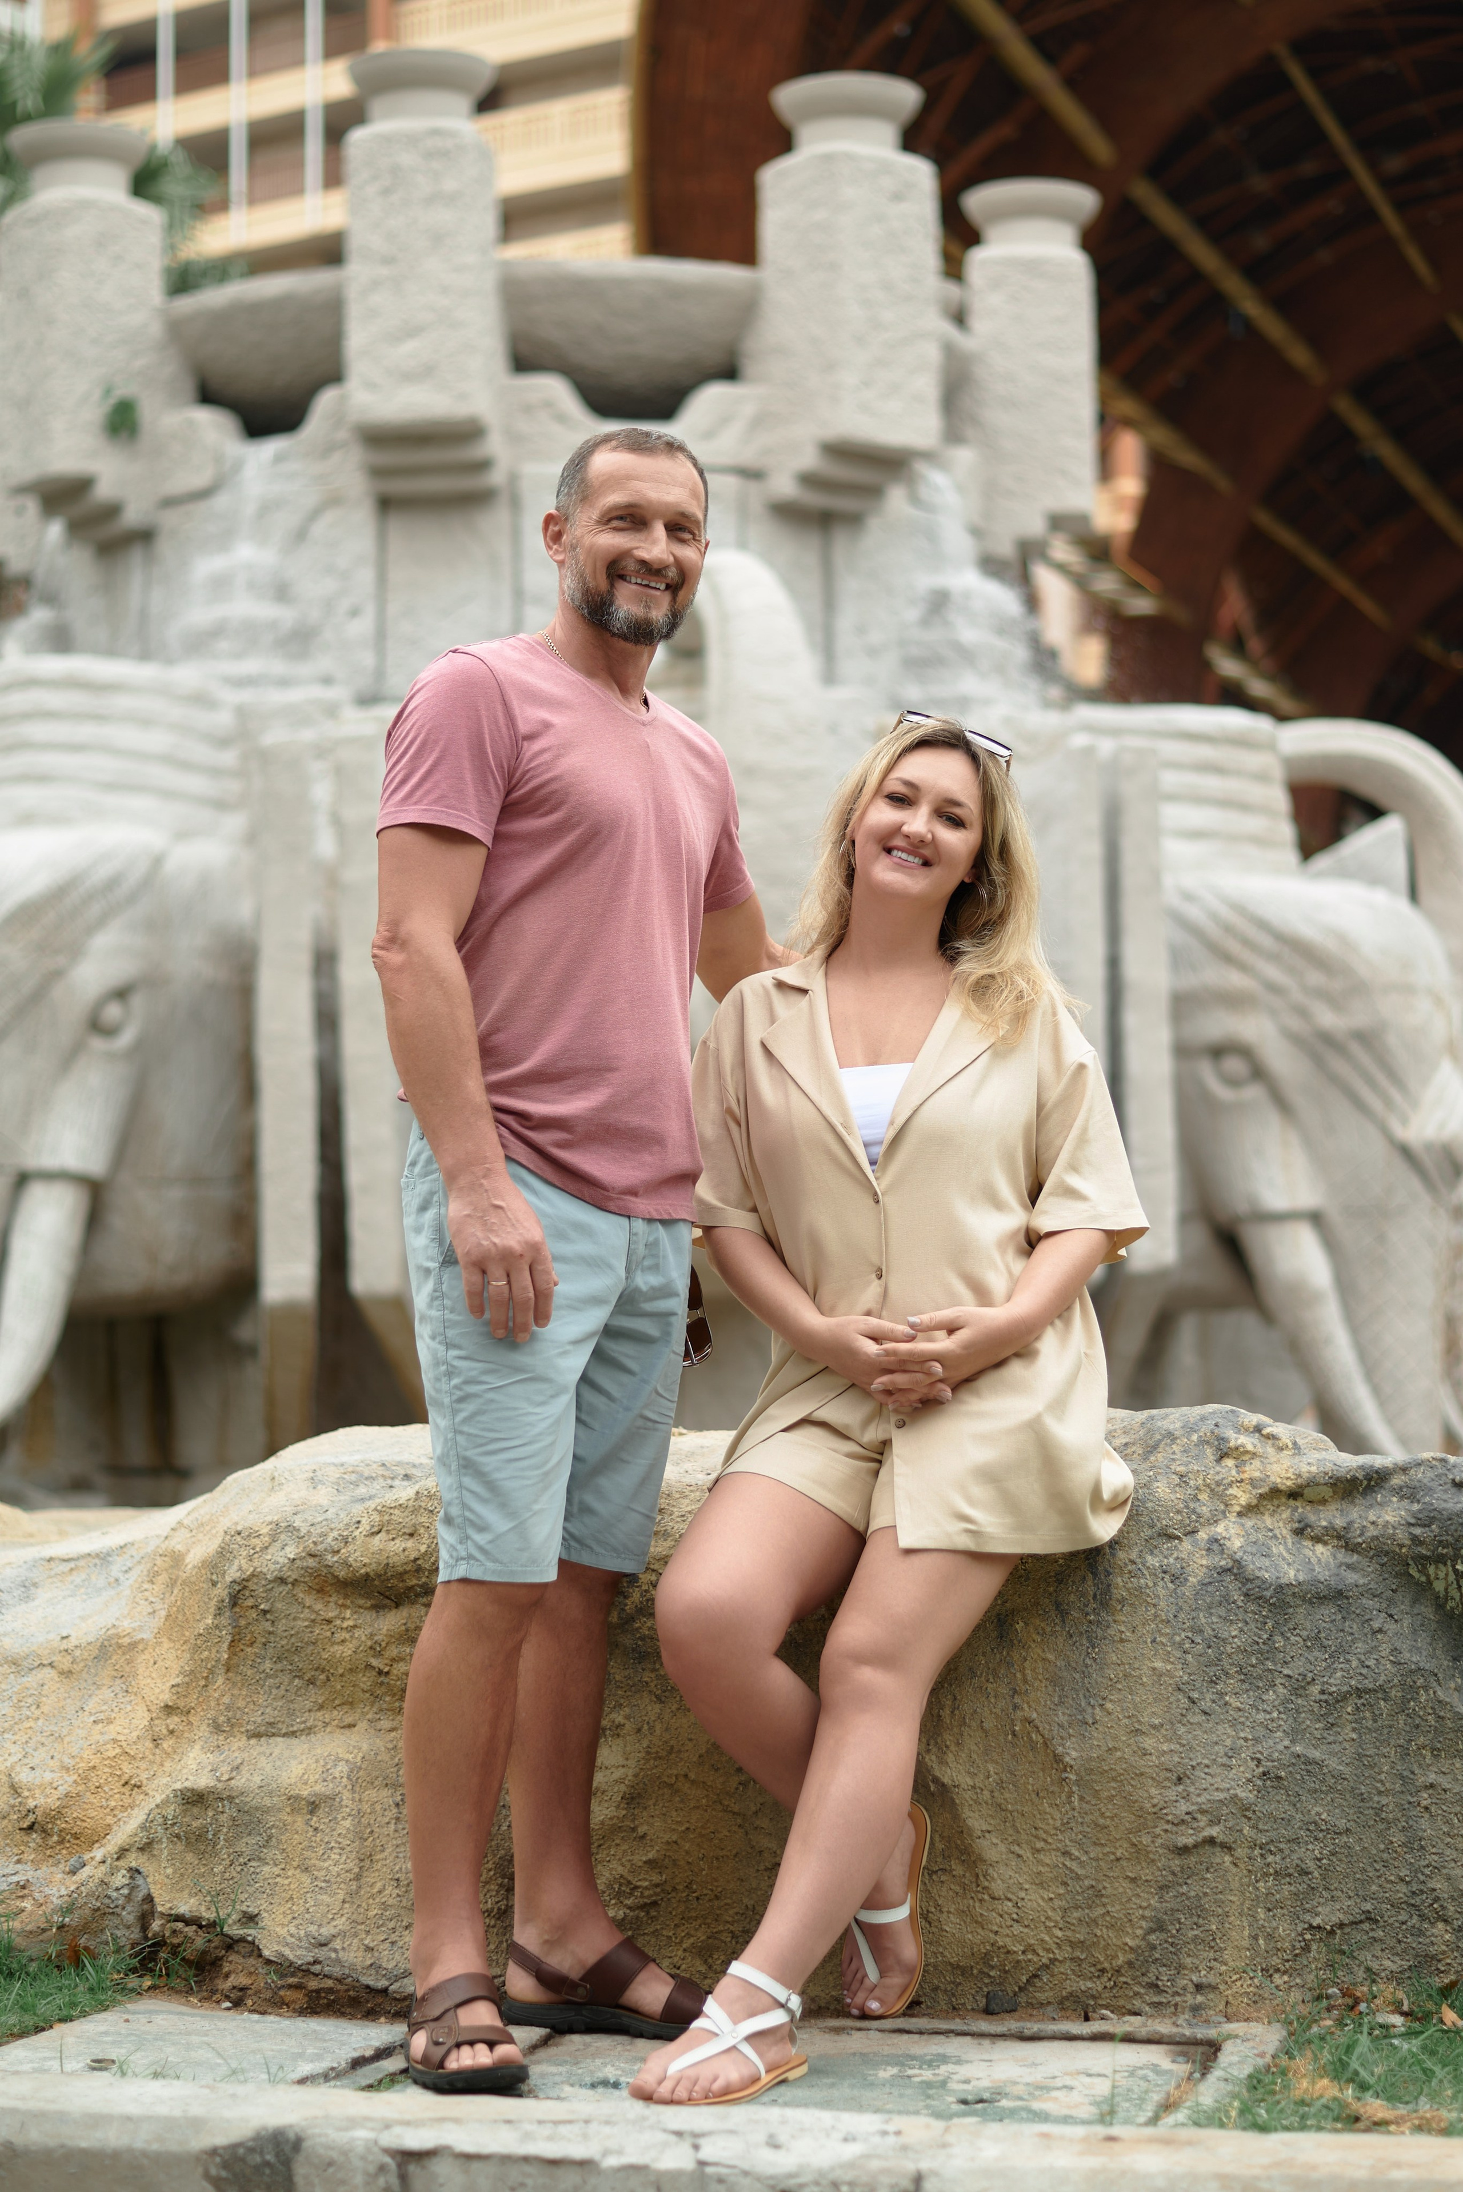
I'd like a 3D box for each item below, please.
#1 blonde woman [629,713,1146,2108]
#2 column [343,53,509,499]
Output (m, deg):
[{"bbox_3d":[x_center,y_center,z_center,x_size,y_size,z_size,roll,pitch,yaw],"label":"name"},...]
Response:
[{"bbox_3d":[0.205,0.325,3.460,0.550,1.530,0.520,0,1,14],"label":"blonde woman"},{"bbox_3d":[-1.085,-2.870,10.800,0.530,1.540,0.530,0,1,8],"label":"column"}]

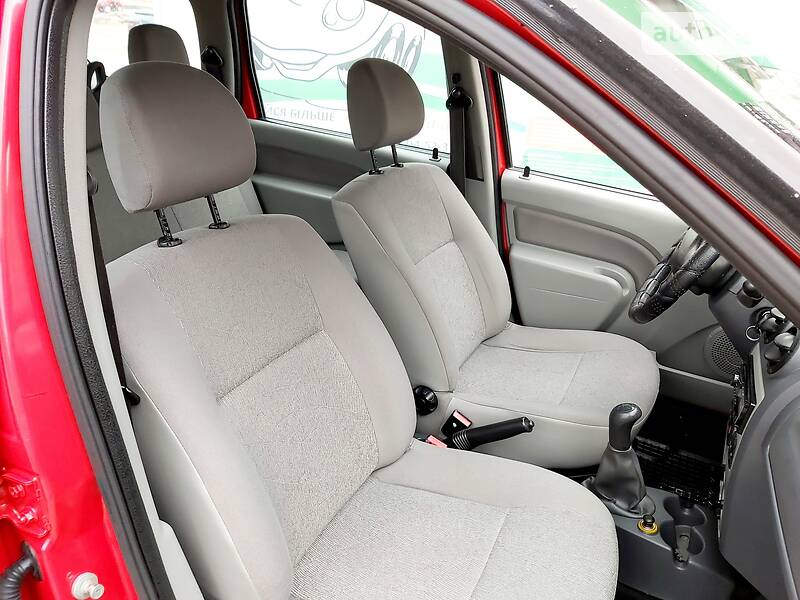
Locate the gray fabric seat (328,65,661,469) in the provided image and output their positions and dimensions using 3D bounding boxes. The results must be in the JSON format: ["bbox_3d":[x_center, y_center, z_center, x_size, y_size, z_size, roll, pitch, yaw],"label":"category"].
[{"bbox_3d":[0.267,-0.112,1.555,0.882,0.903,0.530,14,23,22],"label":"gray fabric seat"}]

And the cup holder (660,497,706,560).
[{"bbox_3d":[0.546,0.455,1.162,0.084,0.066,0.168,14,23,22],"label":"cup holder"}]

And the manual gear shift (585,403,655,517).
[{"bbox_3d":[0.448,0.304,1.176,0.143,0.214,0.117,14,23,22],"label":"manual gear shift"}]

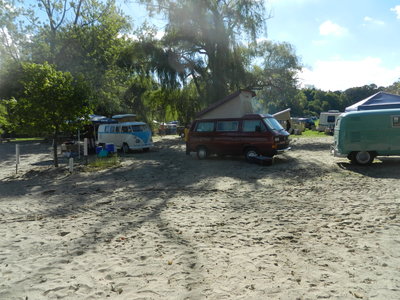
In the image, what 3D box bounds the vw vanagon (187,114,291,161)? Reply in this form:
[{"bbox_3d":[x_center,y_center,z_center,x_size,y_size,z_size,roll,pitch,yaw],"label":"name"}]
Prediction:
[{"bbox_3d":[1.682,-0.596,13.424,4.570,2.030,1.850,2,6,33],"label":"vw vanagon"}]

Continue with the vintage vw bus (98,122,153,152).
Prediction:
[{"bbox_3d":[-4.854,-0.811,18.852,4.280,1.940,1.750,3,6,43],"label":"vintage vw bus"}]

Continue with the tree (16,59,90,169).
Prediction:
[{"bbox_3d":[-5.883,-1.370,11.435,3.050,4.080,3.050,-1,5,0],"label":"tree"}]

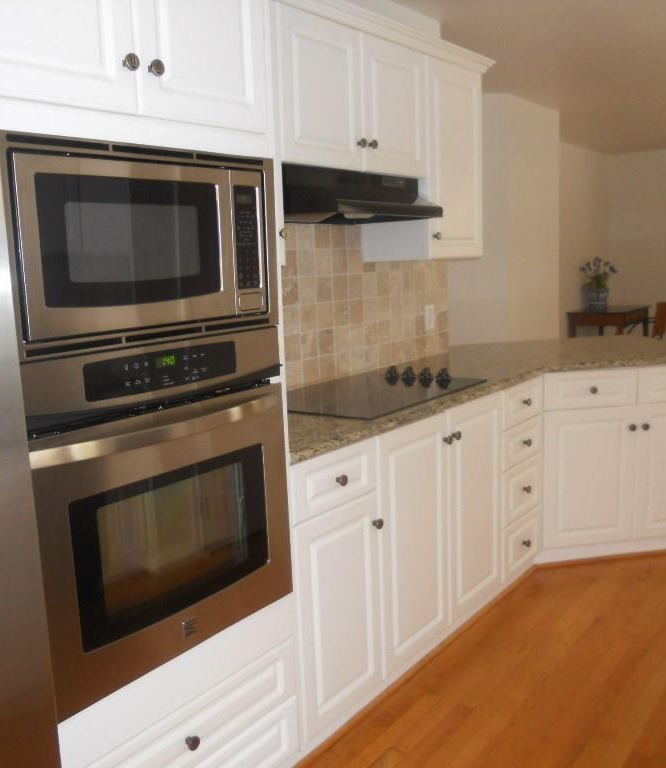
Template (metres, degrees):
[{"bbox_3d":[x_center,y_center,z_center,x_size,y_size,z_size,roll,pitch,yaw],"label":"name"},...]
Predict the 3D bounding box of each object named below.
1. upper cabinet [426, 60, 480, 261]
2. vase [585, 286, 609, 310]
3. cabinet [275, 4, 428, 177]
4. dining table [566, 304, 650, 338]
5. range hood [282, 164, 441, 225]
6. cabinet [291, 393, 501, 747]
[{"bbox_3d":[0.372,-0.899,3.305,0.310,0.760,0.463,5,11,36],"label":"upper cabinet"},{"bbox_3d":[2.668,-0.856,8.044,0.220,0.238,0.220,5,11,36],"label":"vase"},{"bbox_3d":[-0.026,-0.952,2.755,0.310,0.455,0.867,5,11,36],"label":"cabinet"},{"bbox_3d":[2.869,-0.404,8.301,0.550,0.750,0.950,5,11,36],"label":"dining table"},{"bbox_3d":[0.017,-0.643,2.741,0.435,0.154,0.775,5,11,36],"label":"range hood"},{"bbox_3d":[0.045,0.488,2.767,0.595,0.805,1.266,5,11,36],"label":"cabinet"}]

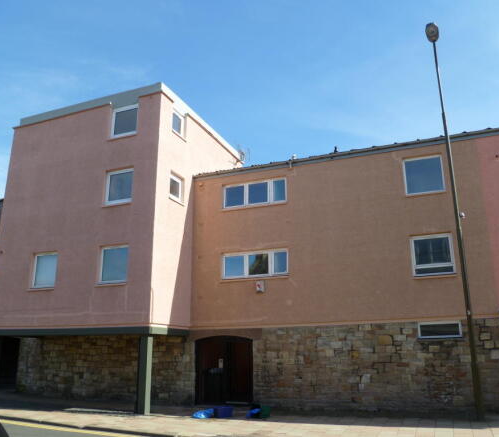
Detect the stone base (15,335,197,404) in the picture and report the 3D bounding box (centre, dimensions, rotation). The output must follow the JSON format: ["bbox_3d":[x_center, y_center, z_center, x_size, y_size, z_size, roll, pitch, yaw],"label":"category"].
[{"bbox_3d":[-5.654,5.684,18.103,8.347,2.336,0.389,-7,-16,22],"label":"stone base"}]

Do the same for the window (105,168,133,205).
[{"bbox_3d":[-4.549,-1.101,16.598,1.176,1.280,0.121,-7,-16,22],"label":"window"}]

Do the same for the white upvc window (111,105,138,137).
[{"bbox_3d":[-4.517,-3.512,17.224,1.150,1.073,0.121,-7,-16,22],"label":"white upvc window"}]

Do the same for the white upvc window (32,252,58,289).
[{"bbox_3d":[-7.315,1.866,17.023,1.107,1.280,0.121,-7,-16,22],"label":"white upvc window"}]

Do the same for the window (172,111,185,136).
[{"bbox_3d":[-2.697,-3.485,17.727,0.121,0.969,0.926,-7,-16,22],"label":"window"}]

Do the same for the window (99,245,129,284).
[{"bbox_3d":[-4.544,1.545,15.892,1.159,1.289,0.121,-7,-16,22],"label":"window"}]

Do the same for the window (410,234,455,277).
[{"bbox_3d":[5.554,1.140,14.264,1.202,1.185,0.121,-7,-16,22],"label":"window"}]

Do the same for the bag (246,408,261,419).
[{"bbox_3d":[0.131,5.531,13.375,0.363,0.234,0.389,-7,-16,22],"label":"bag"}]

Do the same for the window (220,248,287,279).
[{"bbox_3d":[0.202,1.622,16.483,2.465,0.882,0.121,-7,-16,22],"label":"window"}]

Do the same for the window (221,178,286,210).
[{"bbox_3d":[0.193,-0.869,17.149,2.491,0.848,0.121,-7,-16,22],"label":"window"}]

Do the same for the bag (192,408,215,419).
[{"bbox_3d":[-1.284,5.580,13.534,0.571,0.234,0.432,-7,-16,22],"label":"bag"}]

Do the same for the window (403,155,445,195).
[{"bbox_3d":[5.538,-1.341,14.930,1.142,1.202,0.121,-7,-16,22],"label":"window"}]

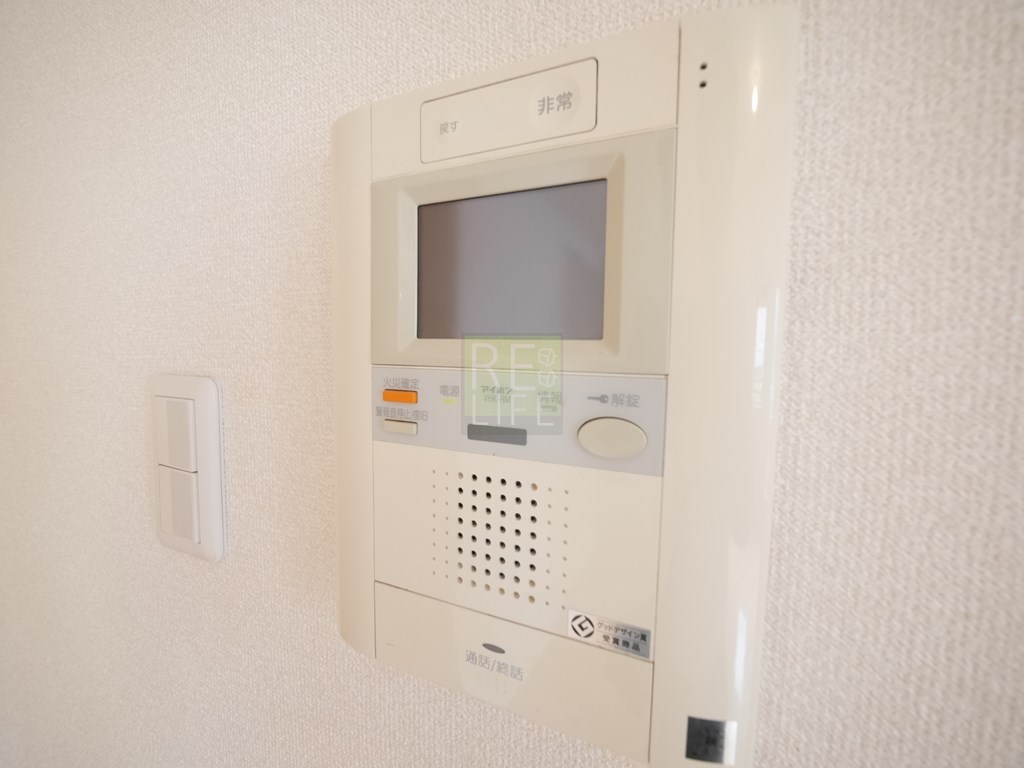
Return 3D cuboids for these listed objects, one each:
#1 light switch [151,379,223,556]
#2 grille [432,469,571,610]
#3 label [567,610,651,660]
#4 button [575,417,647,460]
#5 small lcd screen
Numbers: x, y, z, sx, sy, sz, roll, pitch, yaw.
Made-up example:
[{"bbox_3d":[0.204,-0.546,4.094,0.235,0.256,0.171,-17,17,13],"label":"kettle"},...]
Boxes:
[{"bbox_3d":[-0.219,0.055,0.274,0.070,0.120,0.010,3,5,23],"label":"light switch"},{"bbox_3d":[-0.006,0.057,0.156,0.056,0.044,0.003,3,5,23],"label":"grille"},{"bbox_3d":[0.033,0.085,0.141,0.027,0.010,0.001,3,5,23],"label":"label"},{"bbox_3d":[0.033,0.018,0.136,0.023,0.014,0.003,3,5,23],"label":"button"},{"bbox_3d":[-0.003,-0.043,0.155,0.075,0.053,0.005,3,5,23],"label":"small lcd screen"}]

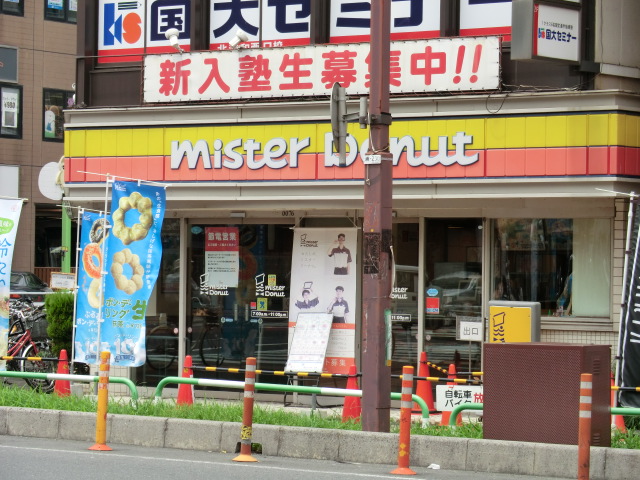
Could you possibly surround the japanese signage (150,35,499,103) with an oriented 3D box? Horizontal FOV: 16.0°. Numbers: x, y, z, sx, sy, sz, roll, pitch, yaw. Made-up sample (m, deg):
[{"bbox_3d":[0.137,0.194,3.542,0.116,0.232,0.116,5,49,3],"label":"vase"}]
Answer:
[{"bbox_3d":[-0.085,-1.953,26.361,5.090,0.582,0.070,0,0,36],"label":"japanese signage"}]

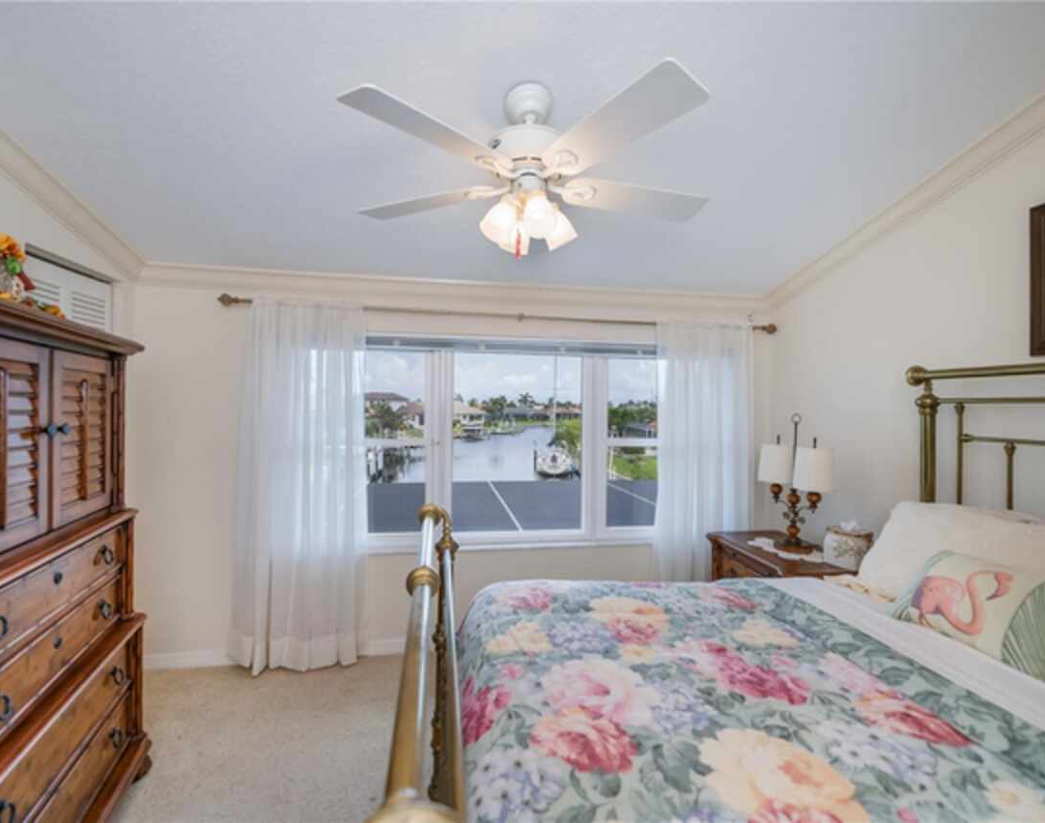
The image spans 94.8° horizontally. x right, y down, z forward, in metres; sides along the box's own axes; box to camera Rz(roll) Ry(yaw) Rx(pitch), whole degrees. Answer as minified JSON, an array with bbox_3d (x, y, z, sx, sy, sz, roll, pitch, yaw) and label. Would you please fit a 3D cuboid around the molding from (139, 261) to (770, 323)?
[{"bbox_3d":[-0.213,-0.734,2.951,3.950,0.125,0.085,1,0,-9],"label":"molding"}]

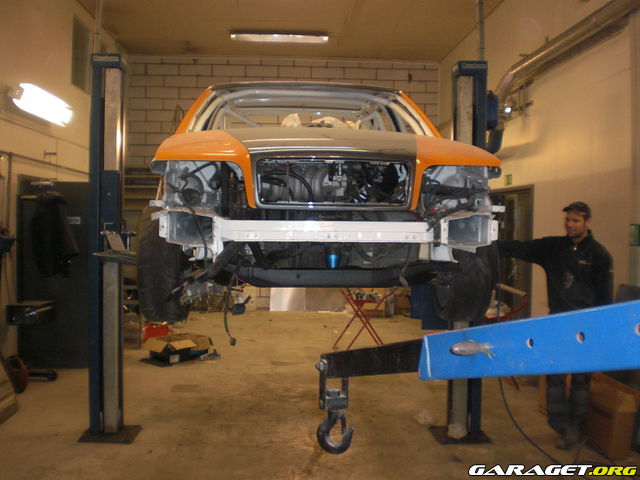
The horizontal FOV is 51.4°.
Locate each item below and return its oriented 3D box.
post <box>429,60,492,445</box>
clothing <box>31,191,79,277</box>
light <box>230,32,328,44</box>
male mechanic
[{"bbox_3d":[1.078,0.062,5.005,0.370,2.820,0.380,1,1,-2],"label":"post"},{"bbox_3d":[-2.812,-0.069,7.050,0.480,0.900,0.250,0,1,-6],"label":"clothing"},{"bbox_3d":[-0.643,-3.204,10.556,1.550,0.100,0.150,1,1,-3],"label":"light"},{"bbox_3d":[1.711,0.594,4.976,0.950,1.770,0.400,1,1,24],"label":"male mechanic"}]

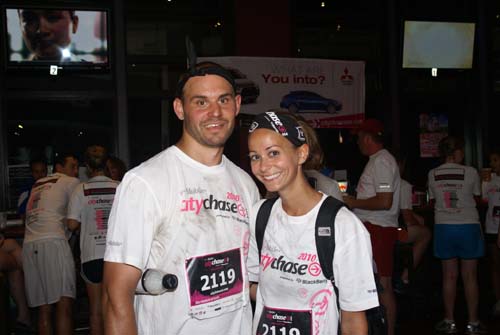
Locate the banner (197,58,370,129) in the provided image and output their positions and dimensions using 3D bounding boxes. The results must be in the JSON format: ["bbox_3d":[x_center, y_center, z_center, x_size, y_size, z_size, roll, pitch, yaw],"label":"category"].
[{"bbox_3d":[0.369,-0.918,7.300,2.240,0.870,0.030,-2,0,-14],"label":"banner"}]

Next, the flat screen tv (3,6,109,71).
[{"bbox_3d":[-2.197,-1.463,6.650,1.150,0.720,0.100,-2,2,-13],"label":"flat screen tv"}]

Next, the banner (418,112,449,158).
[{"bbox_3d":[2.450,-0.427,7.800,0.460,0.610,0.020,-2,0,-14],"label":"banner"}]

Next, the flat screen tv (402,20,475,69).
[{"bbox_3d":[2.485,-1.595,7.700,1.090,0.680,0.100,-2,14,-15],"label":"flat screen tv"}]

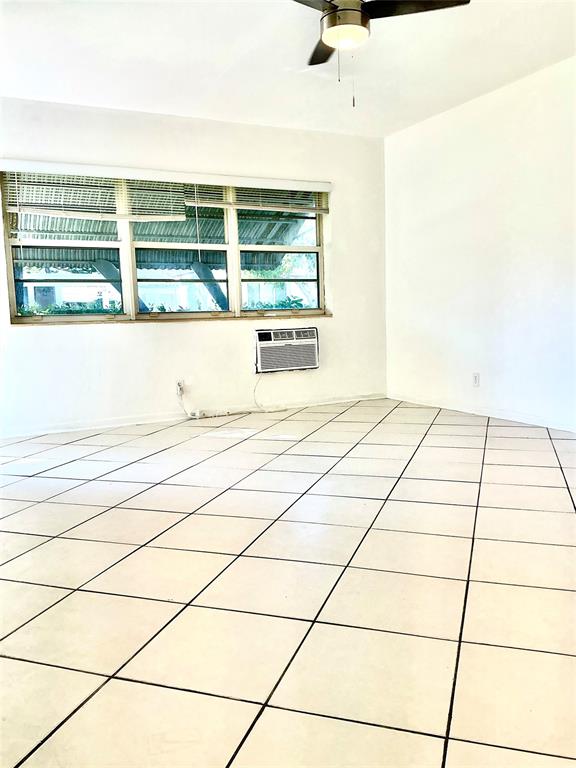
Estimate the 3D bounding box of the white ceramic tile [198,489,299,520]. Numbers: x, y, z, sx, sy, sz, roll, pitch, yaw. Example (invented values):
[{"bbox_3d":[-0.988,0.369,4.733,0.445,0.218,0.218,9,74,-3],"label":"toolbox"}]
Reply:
[{"bbox_3d":[-0.172,0.560,2.871,0.396,0.012,0.396,0,6,19],"label":"white ceramic tile"}]

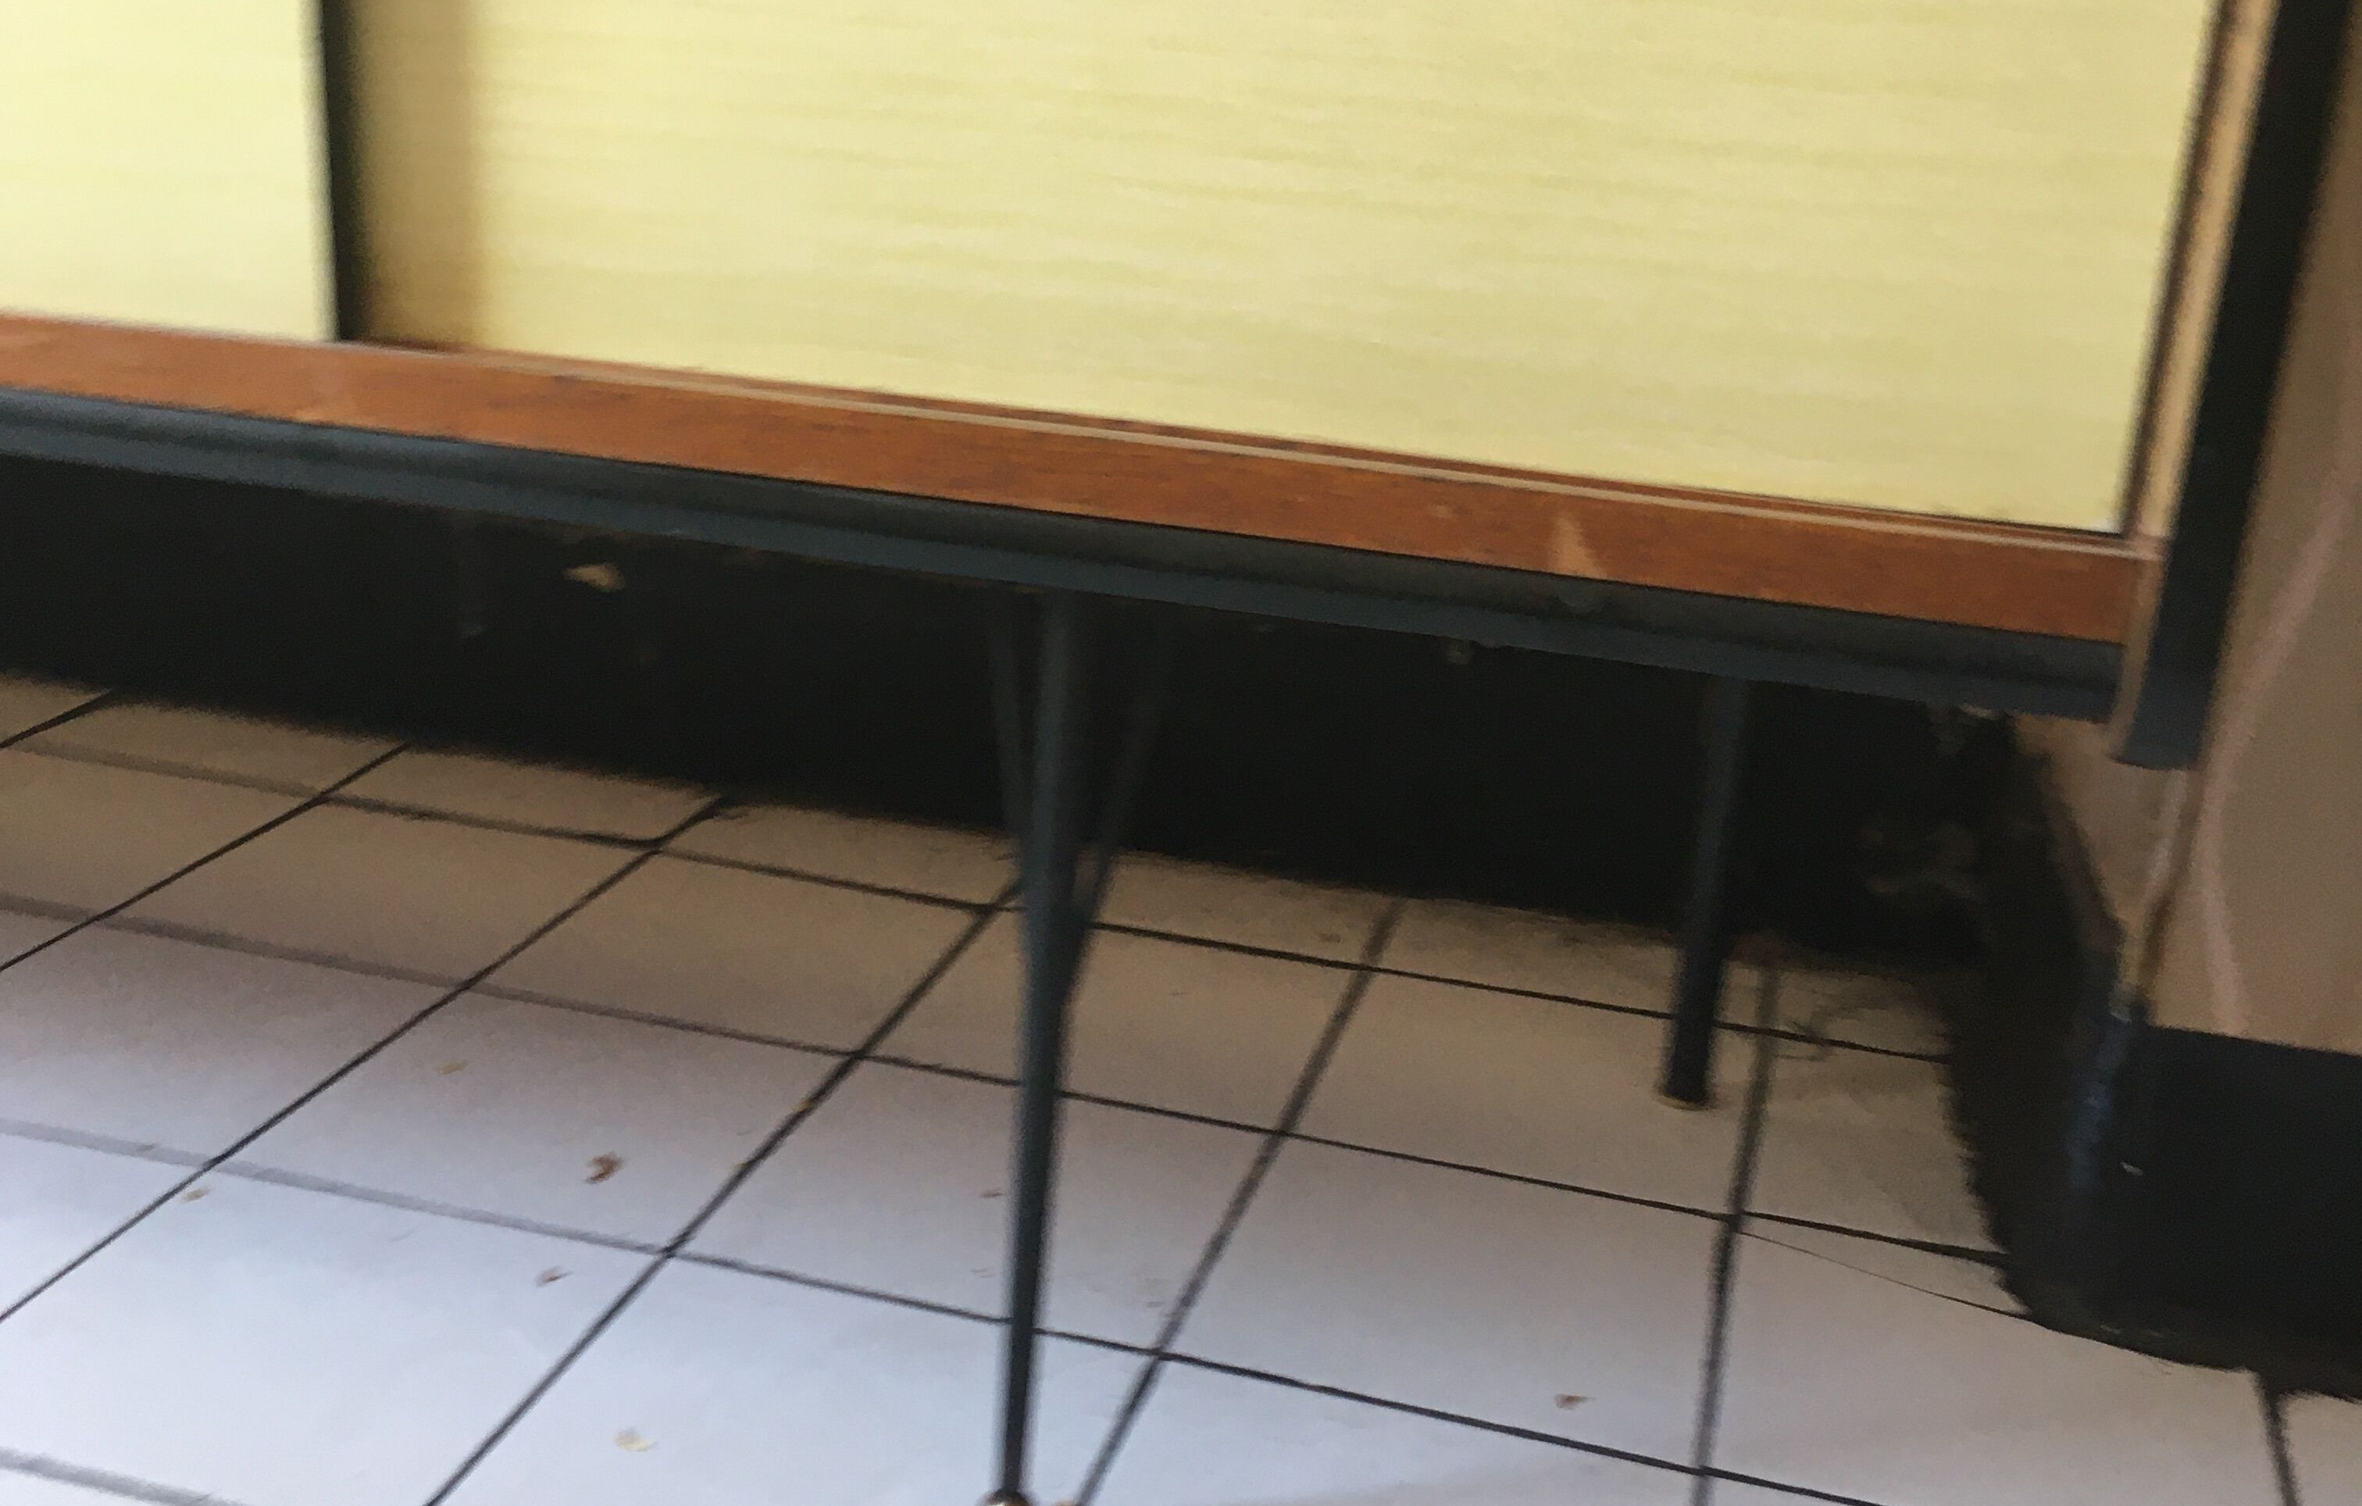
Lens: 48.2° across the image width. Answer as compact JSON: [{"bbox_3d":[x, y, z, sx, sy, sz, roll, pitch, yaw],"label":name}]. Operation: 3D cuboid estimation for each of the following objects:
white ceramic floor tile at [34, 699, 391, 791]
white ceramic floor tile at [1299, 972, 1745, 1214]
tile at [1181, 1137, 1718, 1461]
[{"bbox_3d":[-0.579,0.000,1.594,0.198,0.010,0.099,9,19,13],"label":"white ceramic floor tile"},{"bbox_3d":[0.172,0.162,1.266,0.198,0.010,0.198,9,19,13],"label":"white ceramic floor tile"},{"bbox_3d":[0.116,0.215,1.050,0.197,0.009,0.197,9,19,13],"label":"tile"}]

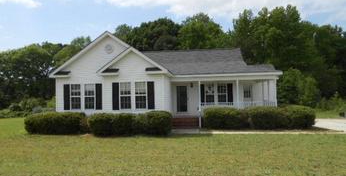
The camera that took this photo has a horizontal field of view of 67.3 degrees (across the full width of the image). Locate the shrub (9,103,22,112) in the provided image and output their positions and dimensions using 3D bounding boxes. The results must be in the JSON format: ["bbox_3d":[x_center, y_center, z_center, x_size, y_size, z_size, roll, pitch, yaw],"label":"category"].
[{"bbox_3d":[-18.166,2.364,30.000,1.615,1.384,1.700,-1,-2,6],"label":"shrub"}]

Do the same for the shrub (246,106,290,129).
[{"bbox_3d":[5.609,1.750,15.429,2.381,1.302,1.616,-1,-2,6],"label":"shrub"}]

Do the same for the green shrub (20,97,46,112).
[{"bbox_3d":[-16.894,2.150,31.500,3.149,2.119,2.700,-1,-2,6],"label":"green shrub"}]

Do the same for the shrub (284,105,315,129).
[{"bbox_3d":[7.607,1.707,15.719,1.847,1.296,1.717,-1,-2,6],"label":"shrub"}]

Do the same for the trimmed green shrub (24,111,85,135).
[{"bbox_3d":[-6.722,1.975,14.799,3.584,1.158,1.515,-1,-2,6],"label":"trimmed green shrub"}]

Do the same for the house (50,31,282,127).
[{"bbox_3d":[0.231,-0.285,19.860,14.039,5.909,11.615,-1,-2,6],"label":"house"}]

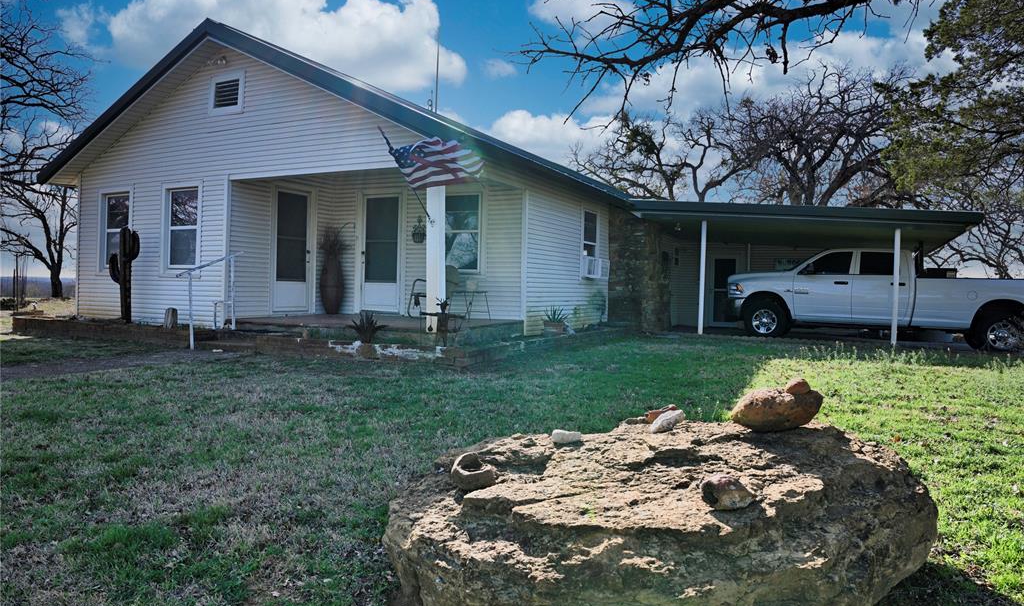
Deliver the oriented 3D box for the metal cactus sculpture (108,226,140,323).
[{"bbox_3d":[-5.962,-0.439,10.500,0.550,1.480,0.260,2,1,28],"label":"metal cactus sculpture"}]

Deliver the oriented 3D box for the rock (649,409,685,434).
[{"bbox_3d":[0.815,0.625,3.600,0.185,0.115,0.130,1,1,13],"label":"rock"}]

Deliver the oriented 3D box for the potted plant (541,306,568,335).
[{"bbox_3d":[0.682,0.274,10.700,0.410,0.430,0.410,2,1,28],"label":"potted plant"}]

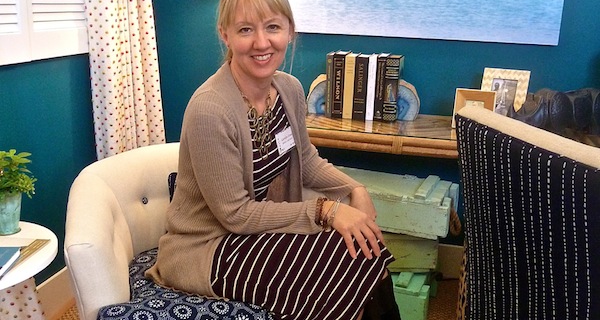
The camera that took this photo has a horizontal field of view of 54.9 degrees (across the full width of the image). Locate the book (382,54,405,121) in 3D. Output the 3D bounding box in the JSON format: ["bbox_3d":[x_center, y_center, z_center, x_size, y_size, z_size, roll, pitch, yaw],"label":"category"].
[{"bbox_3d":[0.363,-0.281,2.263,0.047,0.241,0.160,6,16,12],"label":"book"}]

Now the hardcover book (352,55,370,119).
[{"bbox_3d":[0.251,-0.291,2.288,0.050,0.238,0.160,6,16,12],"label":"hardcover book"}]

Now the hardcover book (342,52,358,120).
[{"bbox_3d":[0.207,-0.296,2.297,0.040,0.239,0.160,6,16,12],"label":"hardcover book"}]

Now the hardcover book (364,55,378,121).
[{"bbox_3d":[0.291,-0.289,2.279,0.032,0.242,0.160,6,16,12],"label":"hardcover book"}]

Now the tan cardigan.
[{"bbox_3d":[-0.099,0.043,1.489,0.480,0.590,0.460,-9,19,-35],"label":"tan cardigan"}]

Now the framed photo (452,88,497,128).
[{"bbox_3d":[0.648,-0.187,2.145,0.141,0.148,0.030,6,10,15],"label":"framed photo"}]

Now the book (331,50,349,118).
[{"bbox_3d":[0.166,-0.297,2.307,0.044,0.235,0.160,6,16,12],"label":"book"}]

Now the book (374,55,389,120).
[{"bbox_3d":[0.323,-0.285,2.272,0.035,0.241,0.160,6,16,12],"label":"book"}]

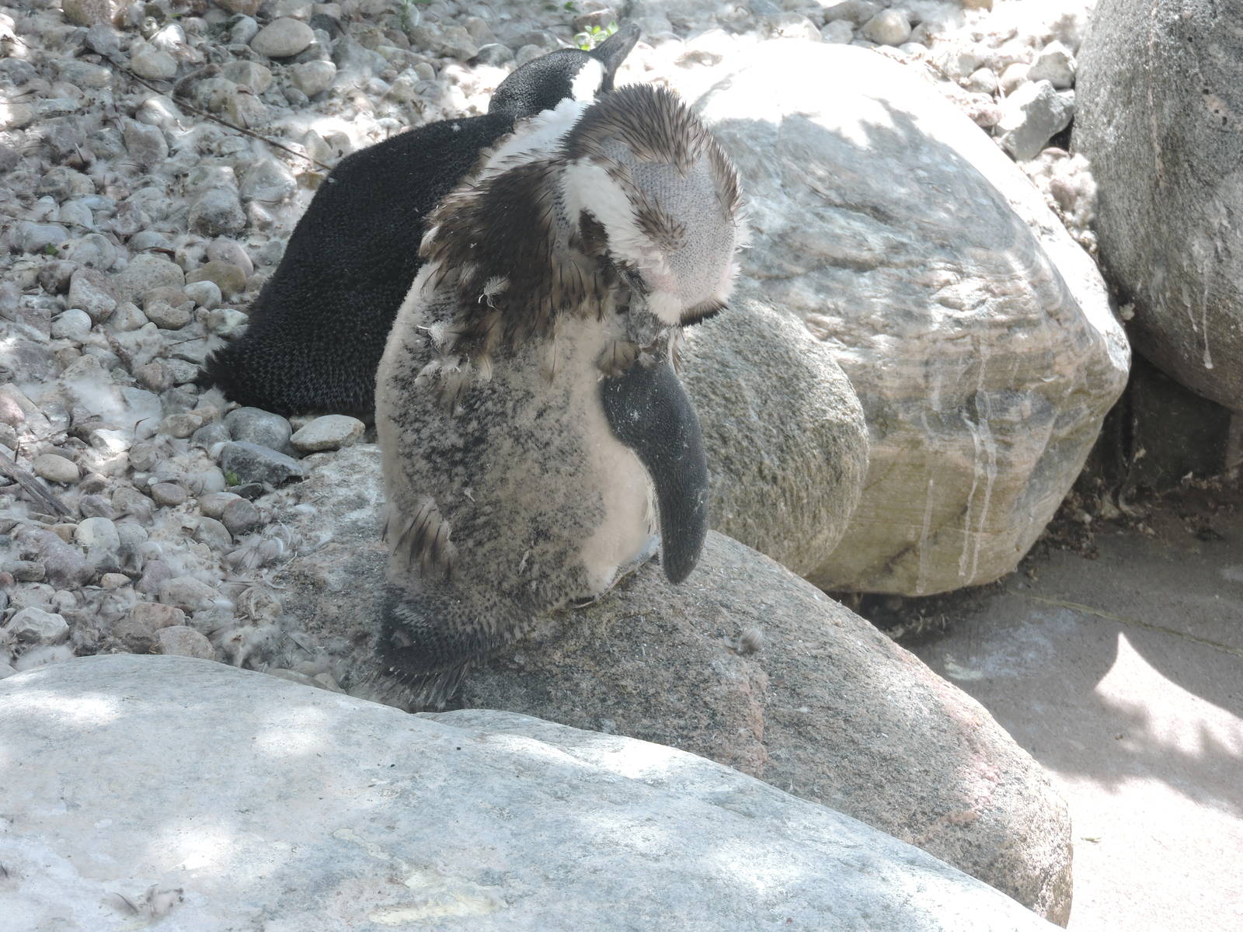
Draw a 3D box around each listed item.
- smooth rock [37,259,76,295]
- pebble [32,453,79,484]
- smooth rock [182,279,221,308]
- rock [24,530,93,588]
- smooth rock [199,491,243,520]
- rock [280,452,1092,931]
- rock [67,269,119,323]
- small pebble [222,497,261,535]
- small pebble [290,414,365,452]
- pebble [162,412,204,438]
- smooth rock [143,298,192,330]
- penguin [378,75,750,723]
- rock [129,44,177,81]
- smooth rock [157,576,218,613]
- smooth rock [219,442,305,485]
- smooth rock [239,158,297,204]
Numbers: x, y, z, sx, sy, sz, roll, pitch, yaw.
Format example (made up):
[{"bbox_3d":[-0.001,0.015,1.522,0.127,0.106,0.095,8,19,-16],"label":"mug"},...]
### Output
[{"bbox_3d":[-0.506,-0.169,4.343,0.035,0.032,0.033,0,28,0],"label":"smooth rock"},{"bbox_3d":[-0.452,0.002,3.867,0.036,0.023,0.030,0,29,0],"label":"pebble"},{"bbox_3d":[-0.373,-0.153,4.313,0.035,0.024,0.029,0,28,0],"label":"smooth rock"},{"bbox_3d":[-0.451,0.075,3.885,0.060,0.036,0.040,15,32,26],"label":"rock"},{"bbox_3d":[-0.315,0.031,3.815,0.035,0.021,0.029,0,29,0],"label":"smooth rock"},{"bbox_3d":[0.039,0.217,3.830,0.630,0.350,0.520,0,28,0],"label":"rock"},{"bbox_3d":[-0.452,-0.146,4.134,0.043,0.041,0.050,0,29,0],"label":"rock"},{"bbox_3d":[-0.298,0.040,3.799,0.030,0.029,0.030,0,29,0],"label":"small pebble"},{"bbox_3d":[-0.238,-0.027,3.930,0.061,0.028,0.040,5,30,9],"label":"small pebble"},{"bbox_3d":[-0.356,-0.033,3.941,0.035,0.020,0.024,0,30,0],"label":"pebble"},{"bbox_3d":[-0.385,-0.130,4.109,0.043,0.028,0.034,0,30,0],"label":"smooth rock"},{"bbox_3d":[-0.044,-0.051,3.550,0.285,0.420,0.225,-24,37,-37],"label":"penguin"},{"bbox_3d":[-0.439,-0.380,4.556,0.048,0.035,0.039,0,29,0],"label":"rock"},{"bbox_3d":[-0.331,0.098,3.695,0.047,0.025,0.038,0,29,0],"label":"smooth rock"},{"bbox_3d":[-0.299,-0.002,4.029,0.071,0.034,0.043,0,28,0],"label":"smooth rock"},{"bbox_3d":[-0.331,-0.266,4.526,0.054,0.041,0.052,0,28,0],"label":"smooth rock"}]

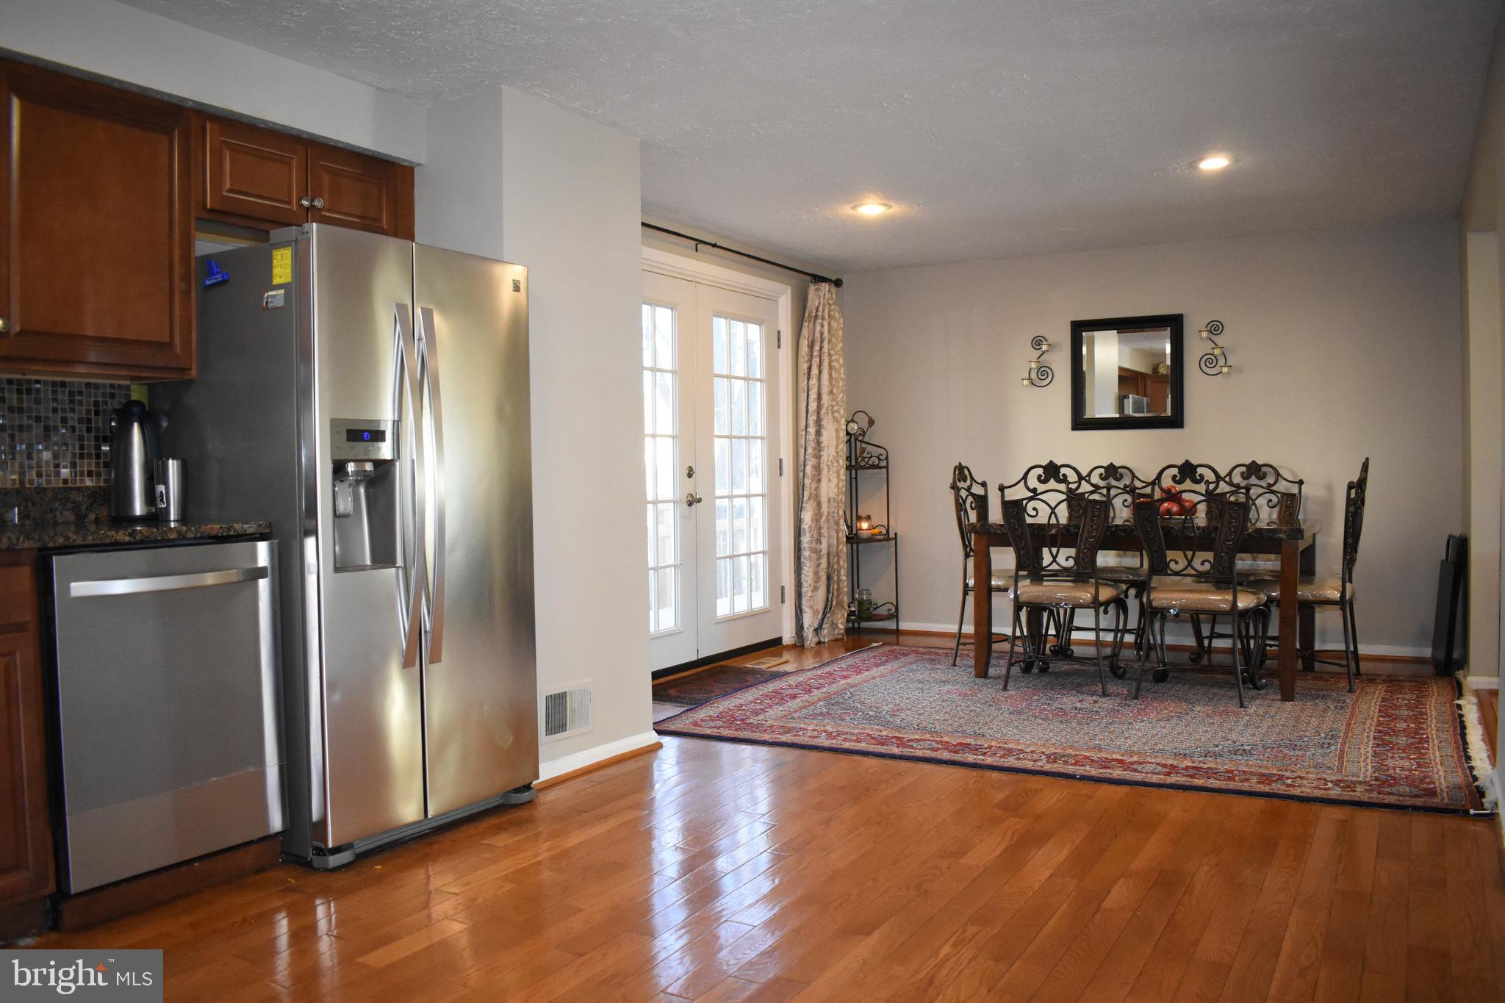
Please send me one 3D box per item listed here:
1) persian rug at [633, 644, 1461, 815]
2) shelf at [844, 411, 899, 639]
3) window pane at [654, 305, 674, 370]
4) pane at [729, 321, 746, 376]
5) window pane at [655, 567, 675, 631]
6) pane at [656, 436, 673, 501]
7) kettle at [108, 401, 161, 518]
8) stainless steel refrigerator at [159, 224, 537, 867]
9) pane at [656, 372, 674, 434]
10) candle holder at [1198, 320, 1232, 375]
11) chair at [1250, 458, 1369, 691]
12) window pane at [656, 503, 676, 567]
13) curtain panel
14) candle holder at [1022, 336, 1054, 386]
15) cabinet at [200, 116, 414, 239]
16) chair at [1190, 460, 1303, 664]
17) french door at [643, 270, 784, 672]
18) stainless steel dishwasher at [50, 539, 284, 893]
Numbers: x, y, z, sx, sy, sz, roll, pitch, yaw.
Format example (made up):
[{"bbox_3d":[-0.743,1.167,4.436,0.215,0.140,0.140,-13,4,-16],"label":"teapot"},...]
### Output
[{"bbox_3d":[1.460,0.898,5.005,3.100,0.015,2.500,0,2,30],"label":"persian rug"},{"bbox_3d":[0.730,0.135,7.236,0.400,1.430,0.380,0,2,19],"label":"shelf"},{"bbox_3d":[-0.459,-0.855,5.880,0.020,0.325,0.181,0,2,31],"label":"window pane"},{"bbox_3d":[-0.083,-0.868,6.407,0.020,0.320,0.165,0,2,31],"label":"pane"},{"bbox_3d":[-0.455,0.507,5.900,0.020,0.318,0.178,0,2,31],"label":"window pane"},{"bbox_3d":[-0.456,-0.175,5.882,0.020,0.312,0.170,0,2,31],"label":"pane"},{"bbox_3d":[-1.643,-0.109,3.010,0.150,0.322,0.127,-1,1,-10],"label":"kettle"},{"bbox_3d":[-1.230,0.118,3.487,0.850,1.750,0.830,0,2,31],"label":"stainless steel refrigerator"},{"bbox_3d":[-0.456,-0.512,5.883,0.020,0.313,0.171,0,2,31],"label":"pane"},{"bbox_3d":[2.566,-0.854,6.258,0.195,0.318,0.100,0,2,31],"label":"candle holder"},{"bbox_3d":[2.668,0.326,5.416,0.560,1.080,0.485,0,2,32],"label":"chair"},{"bbox_3d":[-0.453,0.169,5.886,0.020,0.325,0.181,0,2,31],"label":"window pane"},{"bbox_3d":[0.450,-0.253,7.116,0.160,2.250,0.610,0,2,31],"label":"curtain panel"},{"bbox_3d":[1.709,-0.843,6.755,0.190,0.310,0.090,0,2,31],"label":"candle holder"},{"bbox_3d":[-1.502,-0.977,3.616,0.340,0.335,0.820,0,2,31],"label":"cabinet"},{"bbox_3d":[2.669,0.327,6.067,0.507,1.089,0.490,0,2,31],"label":"chair"},{"bbox_3d":[-0.329,-0.167,6.097,0.070,2.034,1.864,0,2,31],"label":"french door"},{"bbox_3d":[-1.630,0.486,2.870,0.610,0.775,0.600,0,2,31],"label":"stainless steel dishwasher"}]

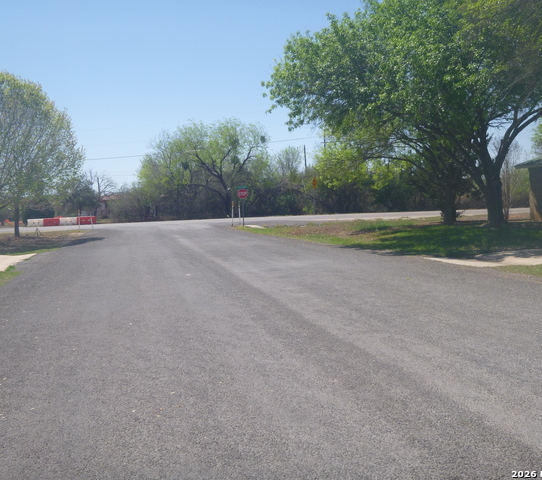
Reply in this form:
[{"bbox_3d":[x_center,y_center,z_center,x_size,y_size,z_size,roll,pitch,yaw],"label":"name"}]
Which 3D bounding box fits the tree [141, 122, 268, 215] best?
[{"bbox_3d":[-7.494,-8.049,78.000,13.600,10.700,12.000,-2,3,-5],"label":"tree"}]

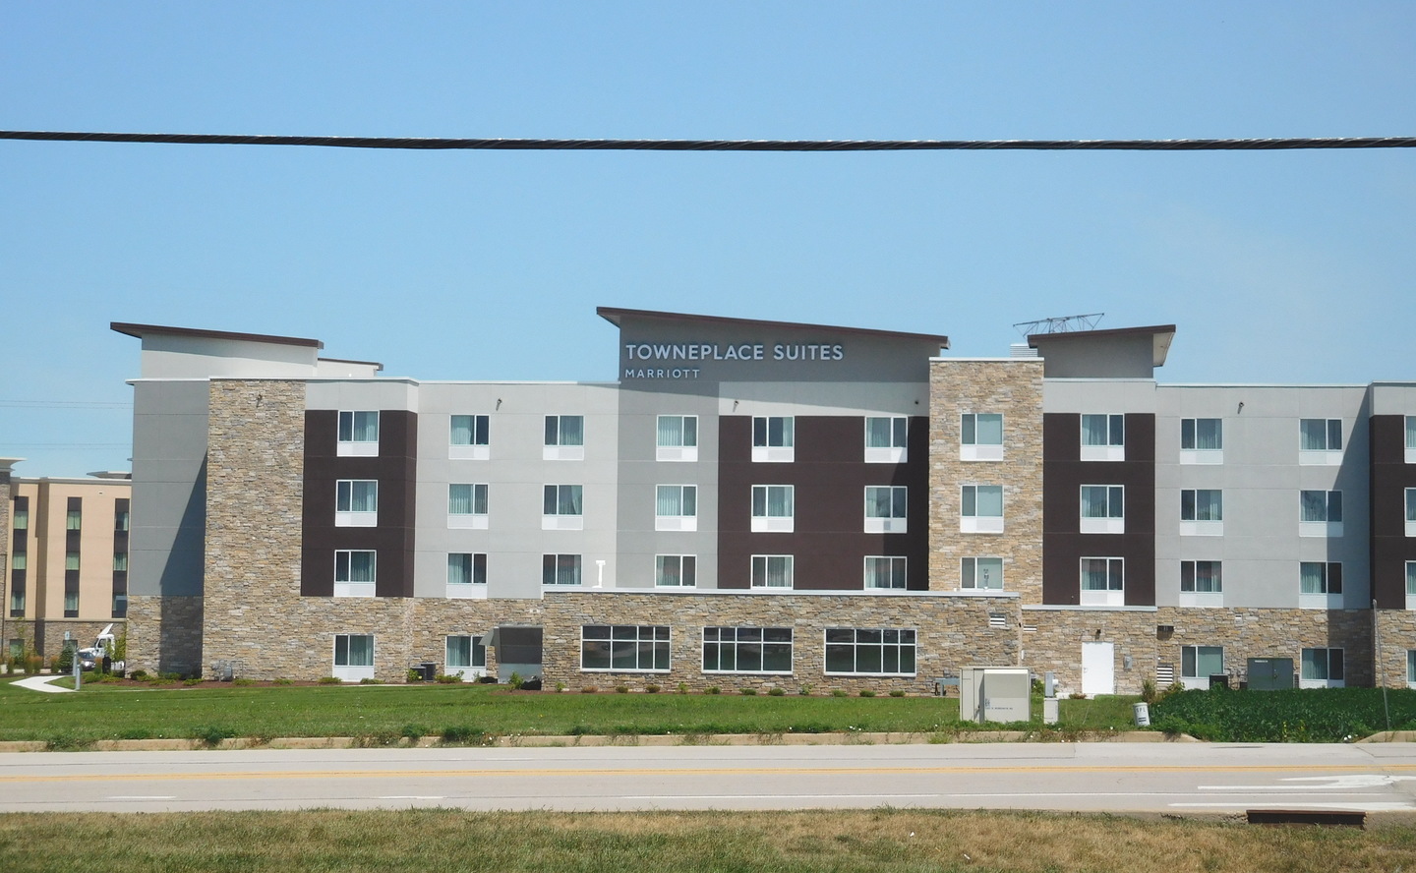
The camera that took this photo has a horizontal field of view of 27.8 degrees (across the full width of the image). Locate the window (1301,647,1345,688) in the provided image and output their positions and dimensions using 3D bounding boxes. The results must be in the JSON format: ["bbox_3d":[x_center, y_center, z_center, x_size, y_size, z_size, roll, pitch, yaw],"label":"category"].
[{"bbox_3d":[25.953,9.907,121.218,1.833,2.067,0.150,0,-3,7],"label":"window"}]

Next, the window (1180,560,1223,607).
[{"bbox_3d":[21.210,6.329,123.075,1.857,2.031,0.150,0,-4,7],"label":"window"}]

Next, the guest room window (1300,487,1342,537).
[{"bbox_3d":[26.263,3.293,122.657,1.857,2.031,0.150,0,-4,7],"label":"guest room window"}]

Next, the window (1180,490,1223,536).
[{"bbox_3d":[21.075,3.232,122.288,1.832,2.012,0.140,0,-3,7],"label":"window"}]

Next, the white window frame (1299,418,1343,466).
[{"bbox_3d":[26.093,0.228,121.879,1.854,2.028,0.140,0,-3,7],"label":"white window frame"}]

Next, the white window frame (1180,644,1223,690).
[{"bbox_3d":[20.972,9.880,121.795,1.833,2.067,0.150,0,-3,7],"label":"white window frame"}]

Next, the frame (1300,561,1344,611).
[{"bbox_3d":[26.223,6.356,122.462,1.857,2.031,0.150,0,-4,7],"label":"frame"}]

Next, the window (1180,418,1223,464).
[{"bbox_3d":[21.093,0.176,122.383,1.833,2.067,0.150,0,-3,7],"label":"window"}]

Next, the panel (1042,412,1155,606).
[{"bbox_3d":[16.454,3.086,120.570,4.683,8.121,0.300,0,-3,7],"label":"panel"}]

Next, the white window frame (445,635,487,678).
[{"bbox_3d":[-10.634,9.701,125.633,1.910,2.041,0.140,0,-3,7],"label":"white window frame"}]

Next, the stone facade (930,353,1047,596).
[{"bbox_3d":[11.869,1.945,122.027,4.802,10.414,2.000,0,-3,7],"label":"stone facade"}]

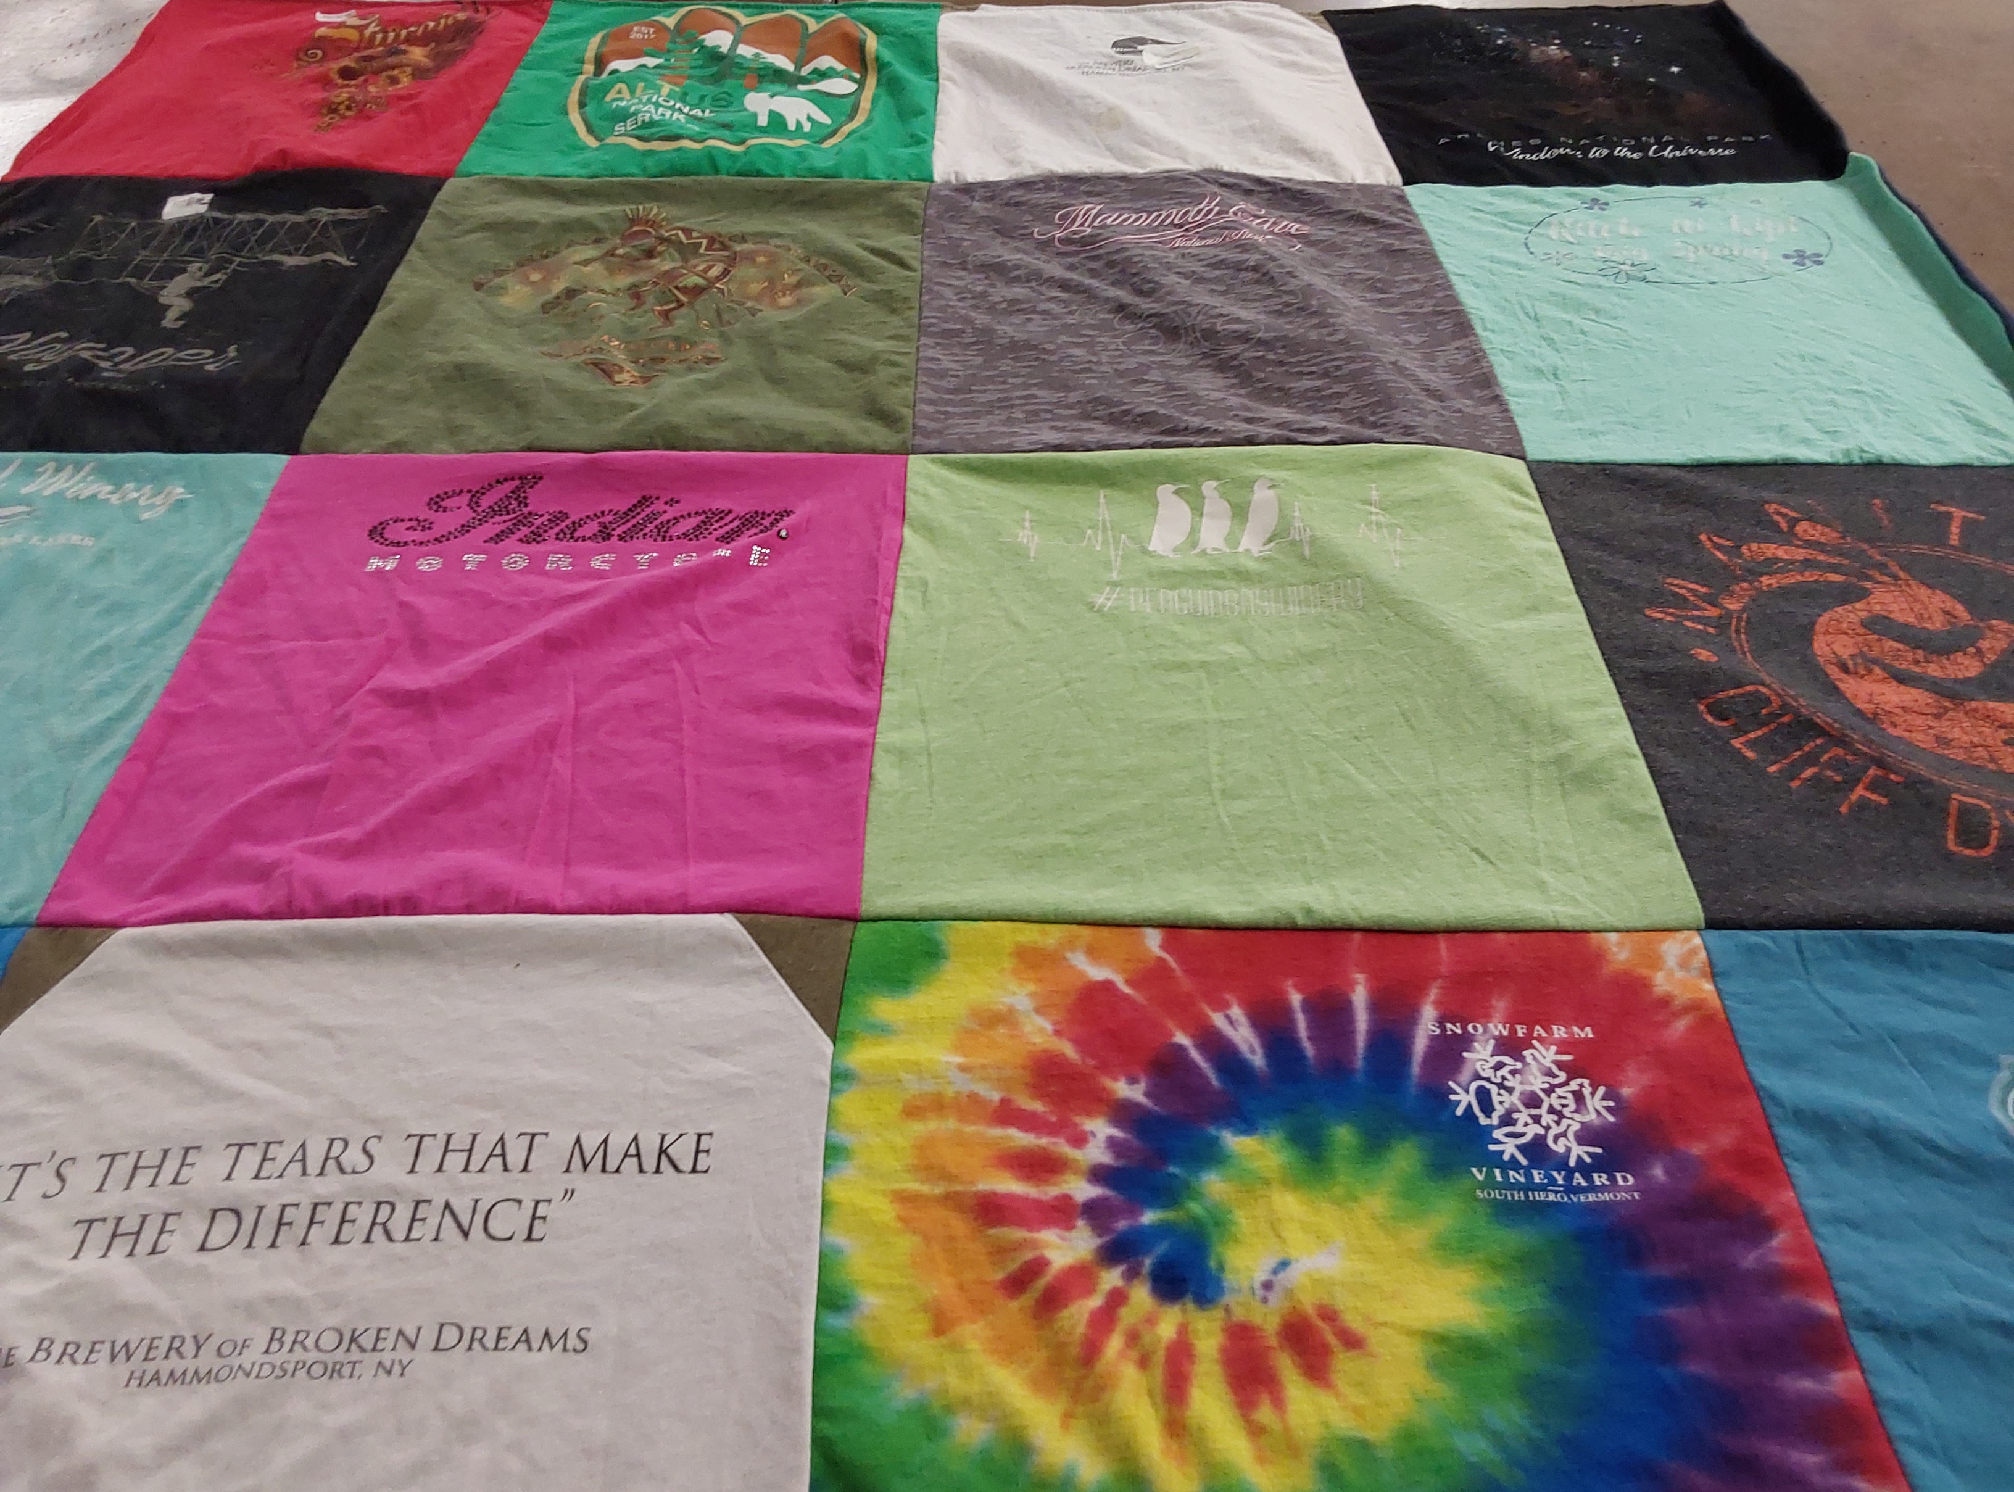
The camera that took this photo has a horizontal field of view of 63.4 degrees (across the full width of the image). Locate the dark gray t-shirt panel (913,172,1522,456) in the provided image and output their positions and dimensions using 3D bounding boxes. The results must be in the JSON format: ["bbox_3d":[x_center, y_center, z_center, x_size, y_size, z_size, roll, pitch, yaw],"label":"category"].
[{"bbox_3d":[0.133,-0.319,1.177,0.389,0.020,0.399,0,43,0],"label":"dark gray t-shirt panel"}]

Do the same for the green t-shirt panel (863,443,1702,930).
[{"bbox_3d":[0.130,-0.051,0.894,0.394,0.020,0.391,0,43,0],"label":"green t-shirt panel"}]

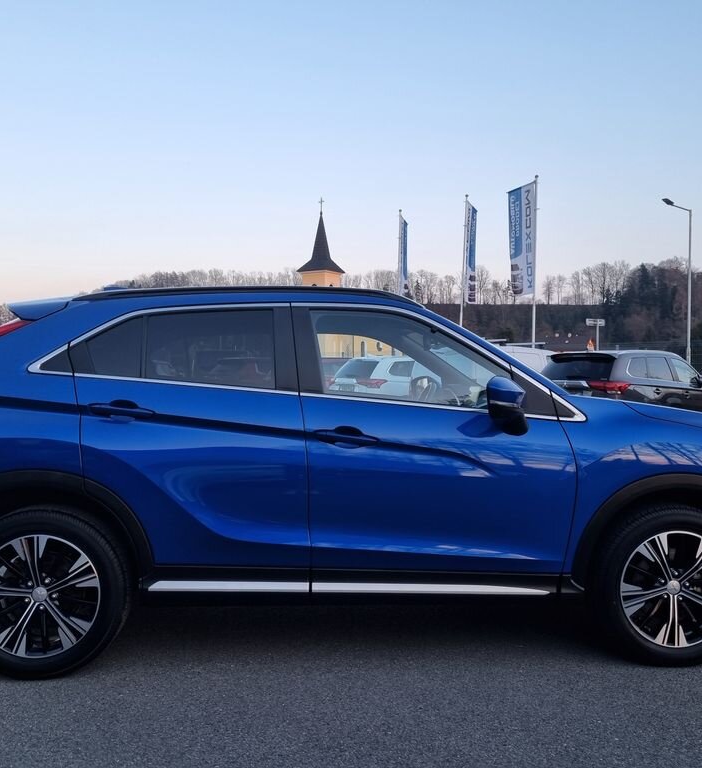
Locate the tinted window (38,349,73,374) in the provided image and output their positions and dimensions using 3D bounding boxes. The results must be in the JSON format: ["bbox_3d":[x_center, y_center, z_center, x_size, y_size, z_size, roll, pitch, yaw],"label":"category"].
[{"bbox_3d":[-1.244,-0.100,3.252,0.137,0.112,0.030,0,-20,1],"label":"tinted window"}]

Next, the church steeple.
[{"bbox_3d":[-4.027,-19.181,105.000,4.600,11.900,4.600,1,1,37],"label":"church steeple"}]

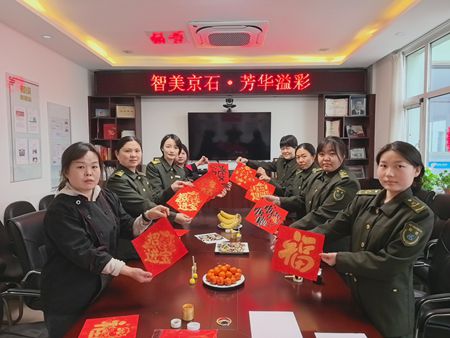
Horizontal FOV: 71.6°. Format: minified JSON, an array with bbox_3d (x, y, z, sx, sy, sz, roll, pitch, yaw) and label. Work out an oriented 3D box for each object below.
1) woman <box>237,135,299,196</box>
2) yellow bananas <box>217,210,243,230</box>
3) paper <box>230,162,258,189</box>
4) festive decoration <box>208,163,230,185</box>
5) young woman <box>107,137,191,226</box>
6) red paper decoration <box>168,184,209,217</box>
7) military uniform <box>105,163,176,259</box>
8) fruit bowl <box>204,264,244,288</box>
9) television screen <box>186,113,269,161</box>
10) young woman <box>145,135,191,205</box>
[{"bbox_3d":[0.480,0.491,3.151,0.550,1.650,0.500,2,4,37],"label":"woman"},{"bbox_3d":[0.047,0.510,3.170,0.245,0.160,0.180,0,3,0],"label":"yellow bananas"},{"bbox_3d":[0.196,0.079,3.300,0.212,0.212,0.012,27,-7,7],"label":"paper"},{"bbox_3d":[-0.068,0.052,3.400,0.216,0.216,0.012,2,-9,-1],"label":"festive decoration"},{"bbox_3d":[-0.580,0.556,2.313,0.550,1.620,0.520,3,4,44],"label":"young woman"},{"bbox_3d":[-0.264,0.236,2.230,0.224,0.224,0.012,36,-28,15],"label":"red paper decoration"},{"bbox_3d":[-0.580,0.327,2.301,0.500,0.760,0.520,3,4,44],"label":"military uniform"},{"bbox_3d":[-0.005,0.600,1.758,0.238,0.092,0.238,0,3,0],"label":"fruit bowl"},{"bbox_3d":[0.083,-0.560,5.400,1.435,0.830,0.070,0,3,2],"label":"television screen"},{"bbox_3d":[-0.470,0.520,2.812,0.520,1.640,0.520,-2,4,-37],"label":"young woman"}]

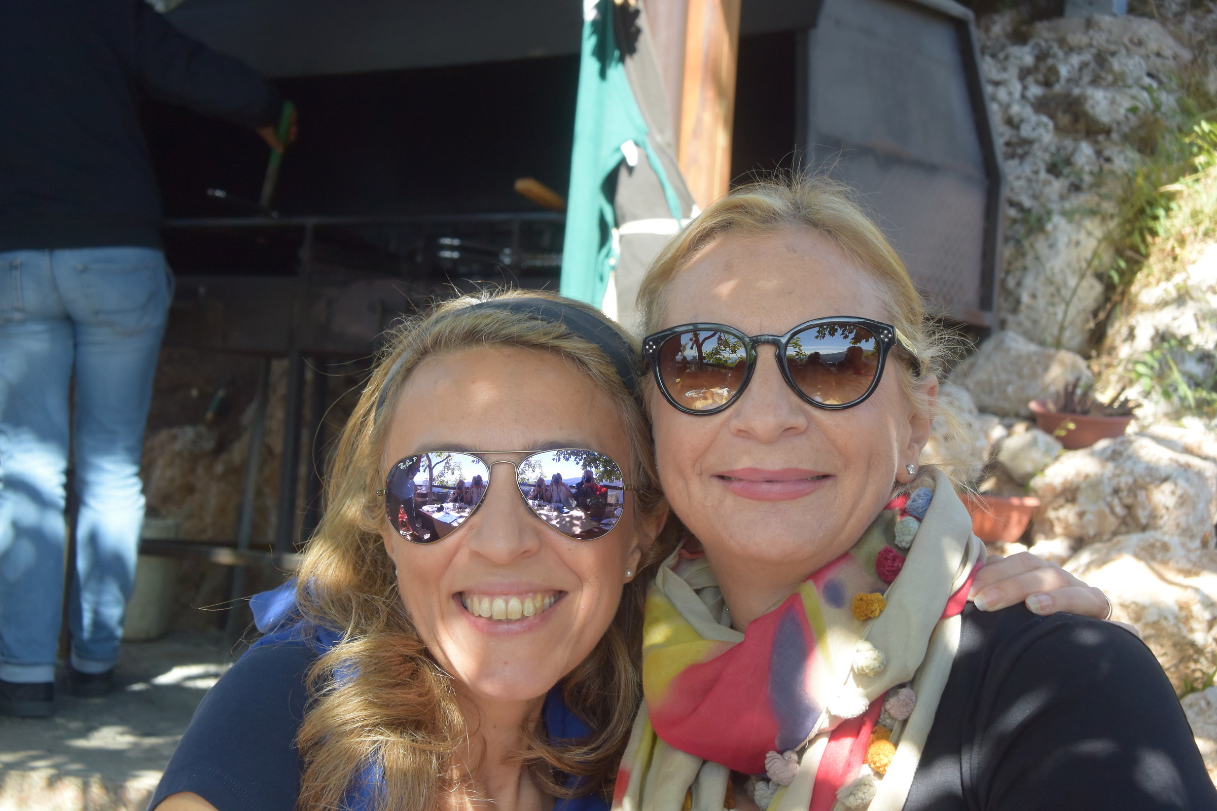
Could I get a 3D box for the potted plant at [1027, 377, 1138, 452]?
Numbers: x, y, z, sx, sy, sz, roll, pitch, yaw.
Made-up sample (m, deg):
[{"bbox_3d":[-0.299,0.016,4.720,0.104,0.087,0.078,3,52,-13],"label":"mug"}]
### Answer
[{"bbox_3d":[0.901,0.017,4.050,0.210,0.142,0.197,4,2,12],"label":"potted plant"}]

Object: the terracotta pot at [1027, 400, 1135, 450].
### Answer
[{"bbox_3d":[0.900,0.040,4.050,0.205,0.091,0.197,4,2,12],"label":"terracotta pot"}]

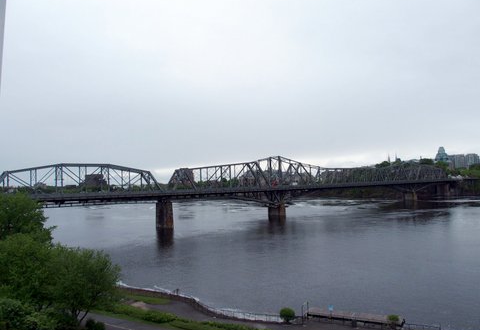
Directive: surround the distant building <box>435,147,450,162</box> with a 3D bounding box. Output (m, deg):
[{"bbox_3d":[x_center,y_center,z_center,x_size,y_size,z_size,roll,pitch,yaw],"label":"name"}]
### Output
[{"bbox_3d":[333.760,-16.810,640.000,25.000,25.000,24.000,-2,-1,28],"label":"distant building"}]

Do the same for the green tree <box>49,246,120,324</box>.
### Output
[{"bbox_3d":[-18.020,13.850,45.000,8.200,8.800,8.000,-1,-1,-22],"label":"green tree"}]

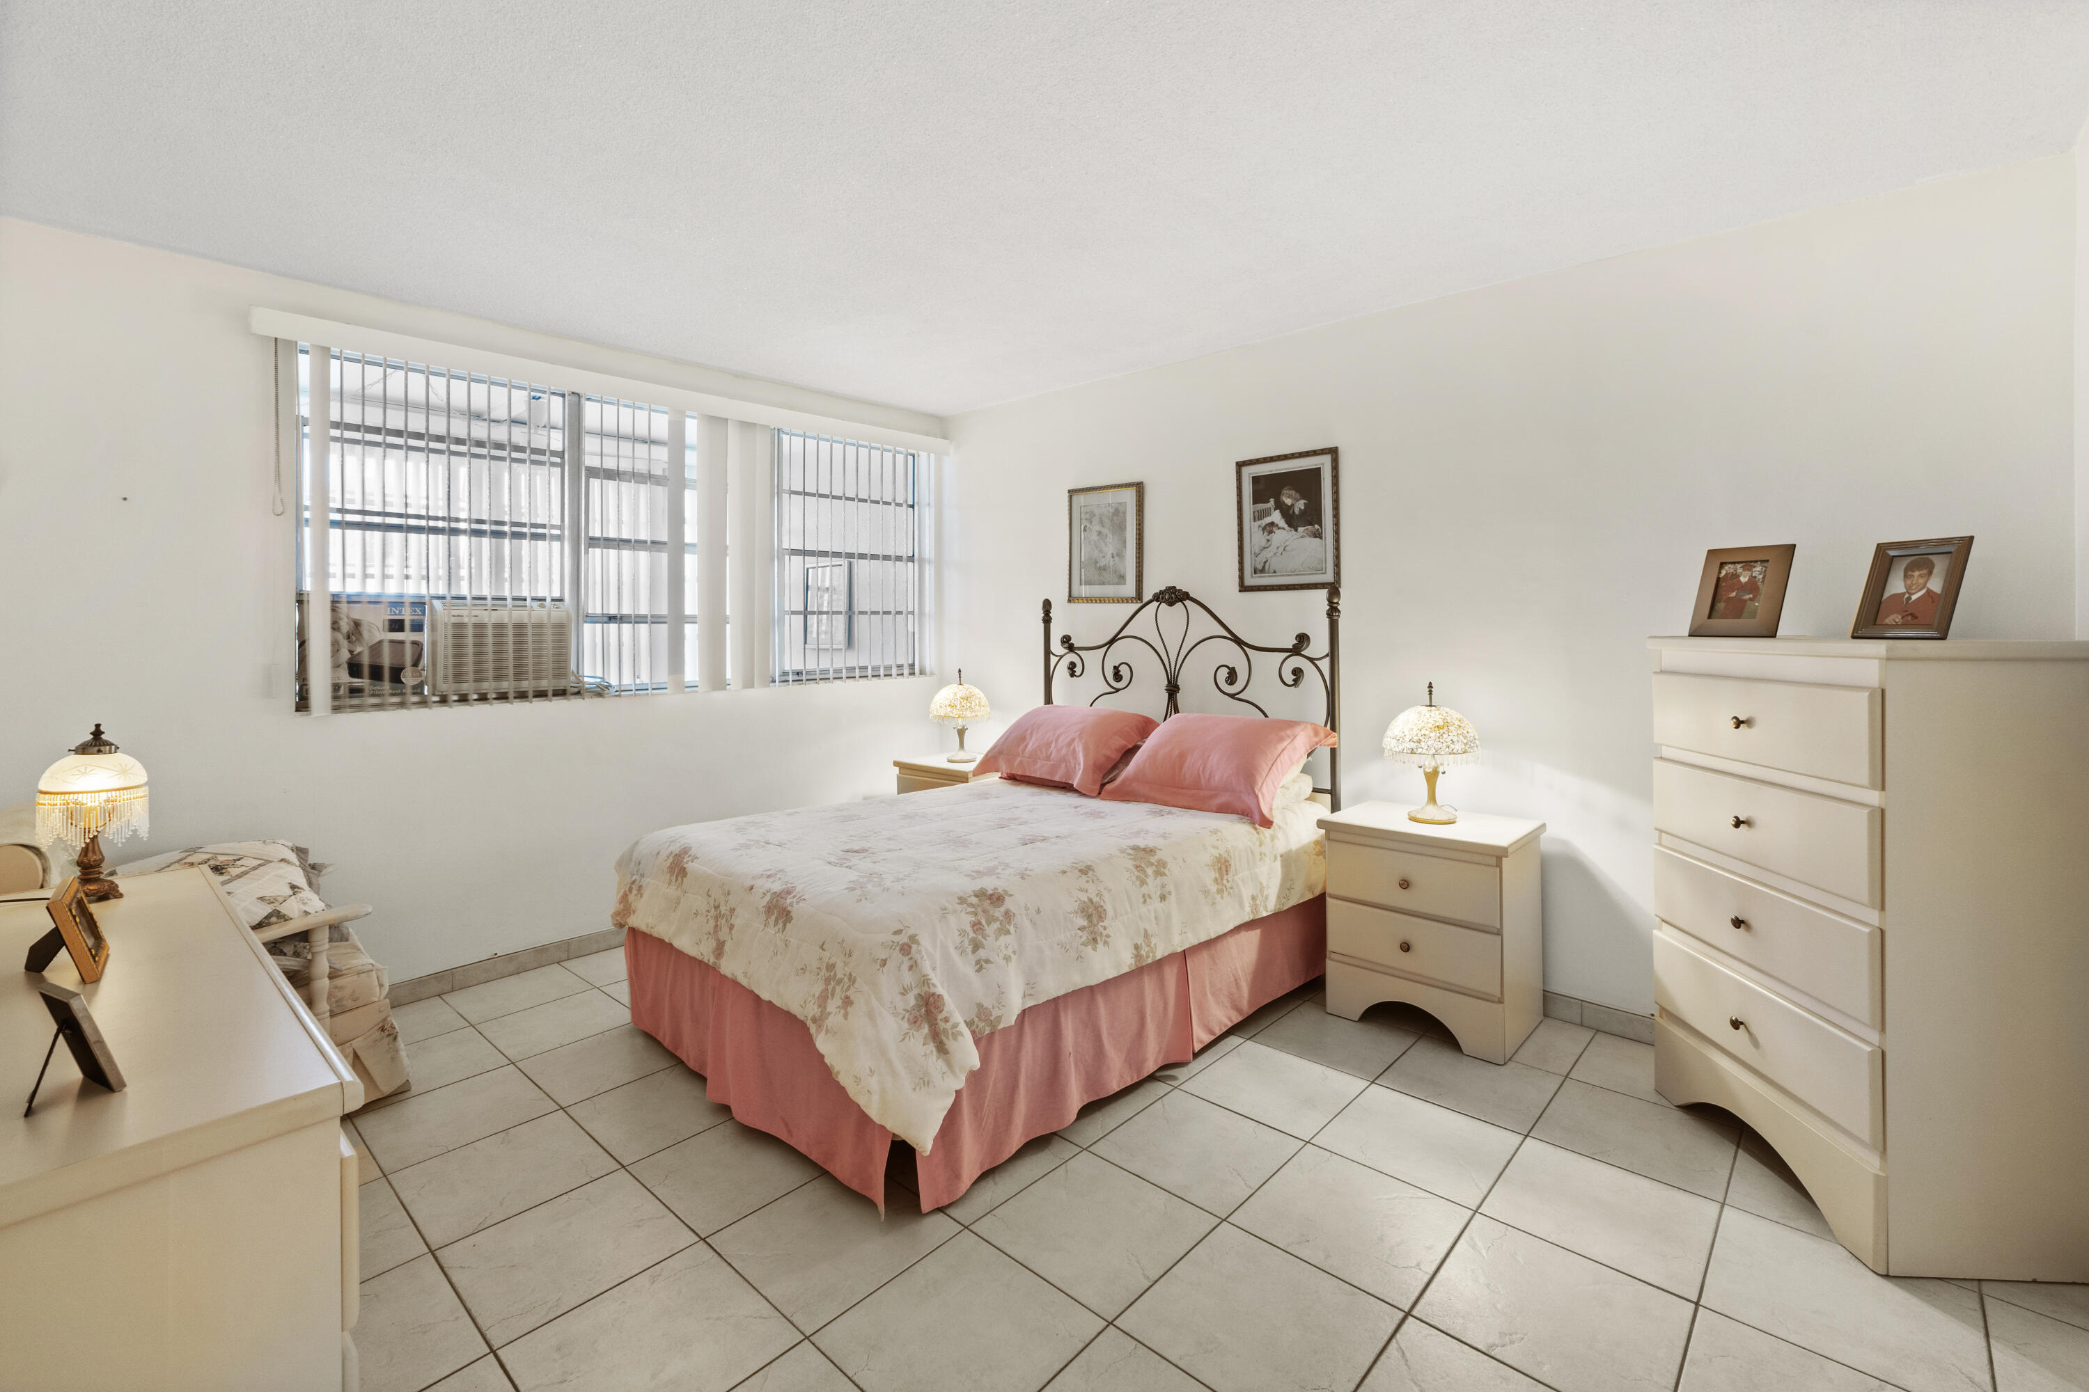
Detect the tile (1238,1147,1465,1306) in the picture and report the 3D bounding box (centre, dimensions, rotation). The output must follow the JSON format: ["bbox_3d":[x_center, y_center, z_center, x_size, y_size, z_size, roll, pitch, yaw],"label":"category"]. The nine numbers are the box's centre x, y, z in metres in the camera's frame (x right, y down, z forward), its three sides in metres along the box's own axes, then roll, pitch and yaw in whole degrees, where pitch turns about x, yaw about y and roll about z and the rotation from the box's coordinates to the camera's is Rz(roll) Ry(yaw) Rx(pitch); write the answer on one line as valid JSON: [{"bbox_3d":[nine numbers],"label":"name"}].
[{"bbox_3d":[0.694,1.181,1.968,0.405,0.010,0.405,2,4,42],"label":"tile"}]

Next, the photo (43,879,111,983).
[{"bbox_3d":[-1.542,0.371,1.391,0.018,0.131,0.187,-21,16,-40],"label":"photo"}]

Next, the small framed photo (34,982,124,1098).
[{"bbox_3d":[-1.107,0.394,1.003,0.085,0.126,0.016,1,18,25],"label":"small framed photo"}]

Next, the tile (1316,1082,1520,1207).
[{"bbox_3d":[0.968,1.145,2.248,0.395,0.010,0.395,3,4,42],"label":"tile"}]

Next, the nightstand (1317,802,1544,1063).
[{"bbox_3d":[1.324,0.761,2.961,0.580,0.650,0.450,3,4,42],"label":"nightstand"}]

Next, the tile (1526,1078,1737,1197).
[{"bbox_3d":[1.542,1.139,2.272,0.395,0.010,0.395,3,4,42],"label":"tile"}]

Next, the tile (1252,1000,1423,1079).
[{"bbox_3d":[0.961,1.127,2.858,0.405,0.010,0.405,2,4,42],"label":"tile"}]

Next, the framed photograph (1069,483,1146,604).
[{"bbox_3d":[0.285,-0.718,4.124,0.448,0.542,0.025,2,5,42],"label":"framed photograph"}]

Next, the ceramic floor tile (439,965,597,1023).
[{"bbox_3d":[-1.971,1.115,3.268,0.400,0.010,0.400,2,5,42],"label":"ceramic floor tile"}]

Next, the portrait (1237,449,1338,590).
[{"bbox_3d":[0.966,-0.696,3.492,0.445,0.545,0.025,3,4,42],"label":"portrait"}]

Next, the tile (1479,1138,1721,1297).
[{"bbox_3d":[1.262,1.160,1.971,0.400,0.010,0.400,2,5,42],"label":"tile"}]

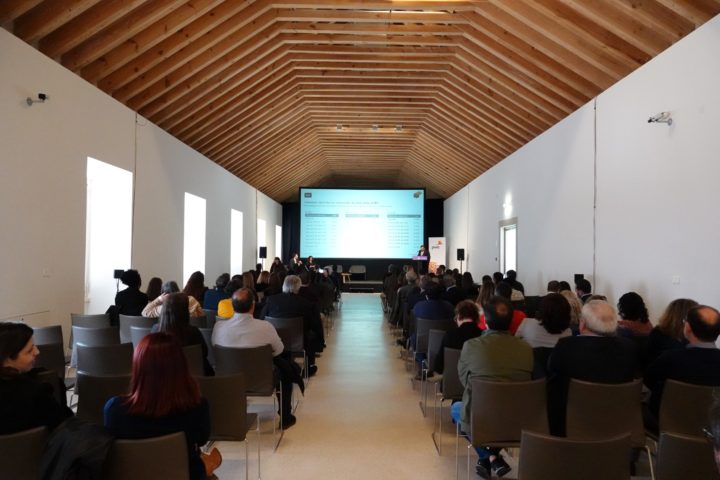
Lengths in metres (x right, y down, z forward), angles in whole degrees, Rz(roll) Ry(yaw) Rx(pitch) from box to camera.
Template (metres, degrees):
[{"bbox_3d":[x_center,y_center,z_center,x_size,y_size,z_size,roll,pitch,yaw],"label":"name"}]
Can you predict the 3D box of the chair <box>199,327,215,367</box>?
[{"bbox_3d":[-1.423,1.284,4.896,0.500,0.850,0.550,1,-2,0],"label":"chair"}]

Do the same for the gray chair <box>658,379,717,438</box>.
[{"bbox_3d":[2.032,1.259,3.086,0.500,0.850,0.550,1,-2,0],"label":"gray chair"}]

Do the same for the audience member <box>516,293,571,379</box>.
[{"bbox_3d":[1.453,1.062,3.972,0.500,1.235,0.700,1,-2,0],"label":"audience member"}]

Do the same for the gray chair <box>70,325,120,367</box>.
[{"bbox_3d":[-2.544,1.256,4.848,0.490,0.850,0.560,1,-2,0],"label":"gray chair"}]

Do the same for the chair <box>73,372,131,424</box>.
[{"bbox_3d":[-1.463,1.224,3.109,0.500,0.850,0.550,1,-2,0],"label":"chair"}]

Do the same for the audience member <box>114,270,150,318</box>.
[{"bbox_3d":[-3.092,1.071,6.577,0.500,1.320,0.780,1,-2,0],"label":"audience member"}]

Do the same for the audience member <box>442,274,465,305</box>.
[{"bbox_3d":[1.441,1.190,7.653,0.520,1.280,0.750,1,-2,0],"label":"audience member"}]

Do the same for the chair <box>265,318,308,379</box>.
[{"bbox_3d":[-0.869,1.291,5.658,0.490,0.840,0.550,1,-2,0],"label":"chair"}]

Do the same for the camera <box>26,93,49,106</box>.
[{"bbox_3d":[-4.331,-1.881,6.440,0.250,0.170,0.250,1,-2,-27],"label":"camera"}]

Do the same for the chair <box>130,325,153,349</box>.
[{"bbox_3d":[-2.017,1.278,4.915,0.500,0.850,0.550,1,-2,0],"label":"chair"}]

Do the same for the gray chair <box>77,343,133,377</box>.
[{"bbox_3d":[-1.999,1.248,4.010,0.500,0.850,0.550,1,-2,0],"label":"gray chair"}]

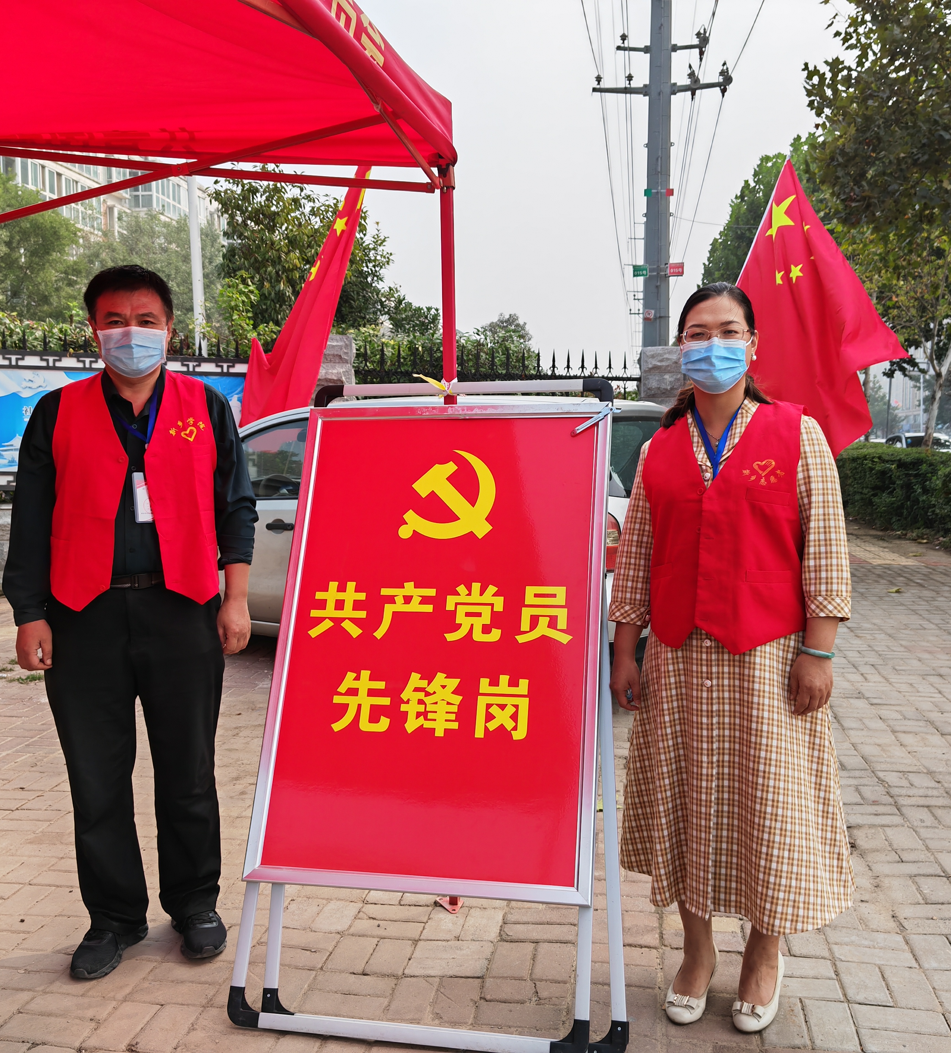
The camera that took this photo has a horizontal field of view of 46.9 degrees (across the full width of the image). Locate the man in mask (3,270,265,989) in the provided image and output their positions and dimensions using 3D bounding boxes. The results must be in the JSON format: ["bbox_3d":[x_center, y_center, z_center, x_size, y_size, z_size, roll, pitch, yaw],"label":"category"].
[{"bbox_3d":[-0.850,0.217,2.755,0.600,1.705,0.350,-1,5,-15],"label":"man in mask"}]

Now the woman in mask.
[{"bbox_3d":[0.575,0.279,2.469,0.530,1.625,0.380,2,5,22],"label":"woman in mask"}]

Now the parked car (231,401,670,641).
[{"bbox_3d":[-0.620,0.008,6.670,4.100,1.520,1.690,3,5,32],"label":"parked car"}]

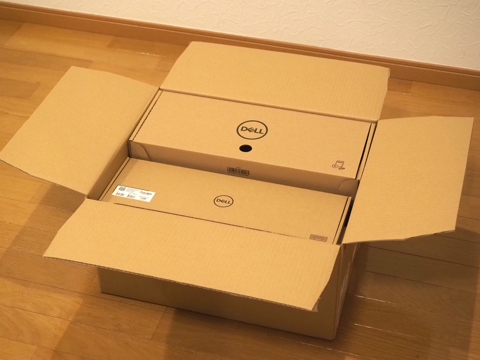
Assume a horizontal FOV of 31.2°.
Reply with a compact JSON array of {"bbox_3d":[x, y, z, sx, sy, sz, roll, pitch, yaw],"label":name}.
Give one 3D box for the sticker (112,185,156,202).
[{"bbox_3d":[-0.204,0.025,1.654,0.078,0.002,0.031,10,40,14],"label":"sticker"}]

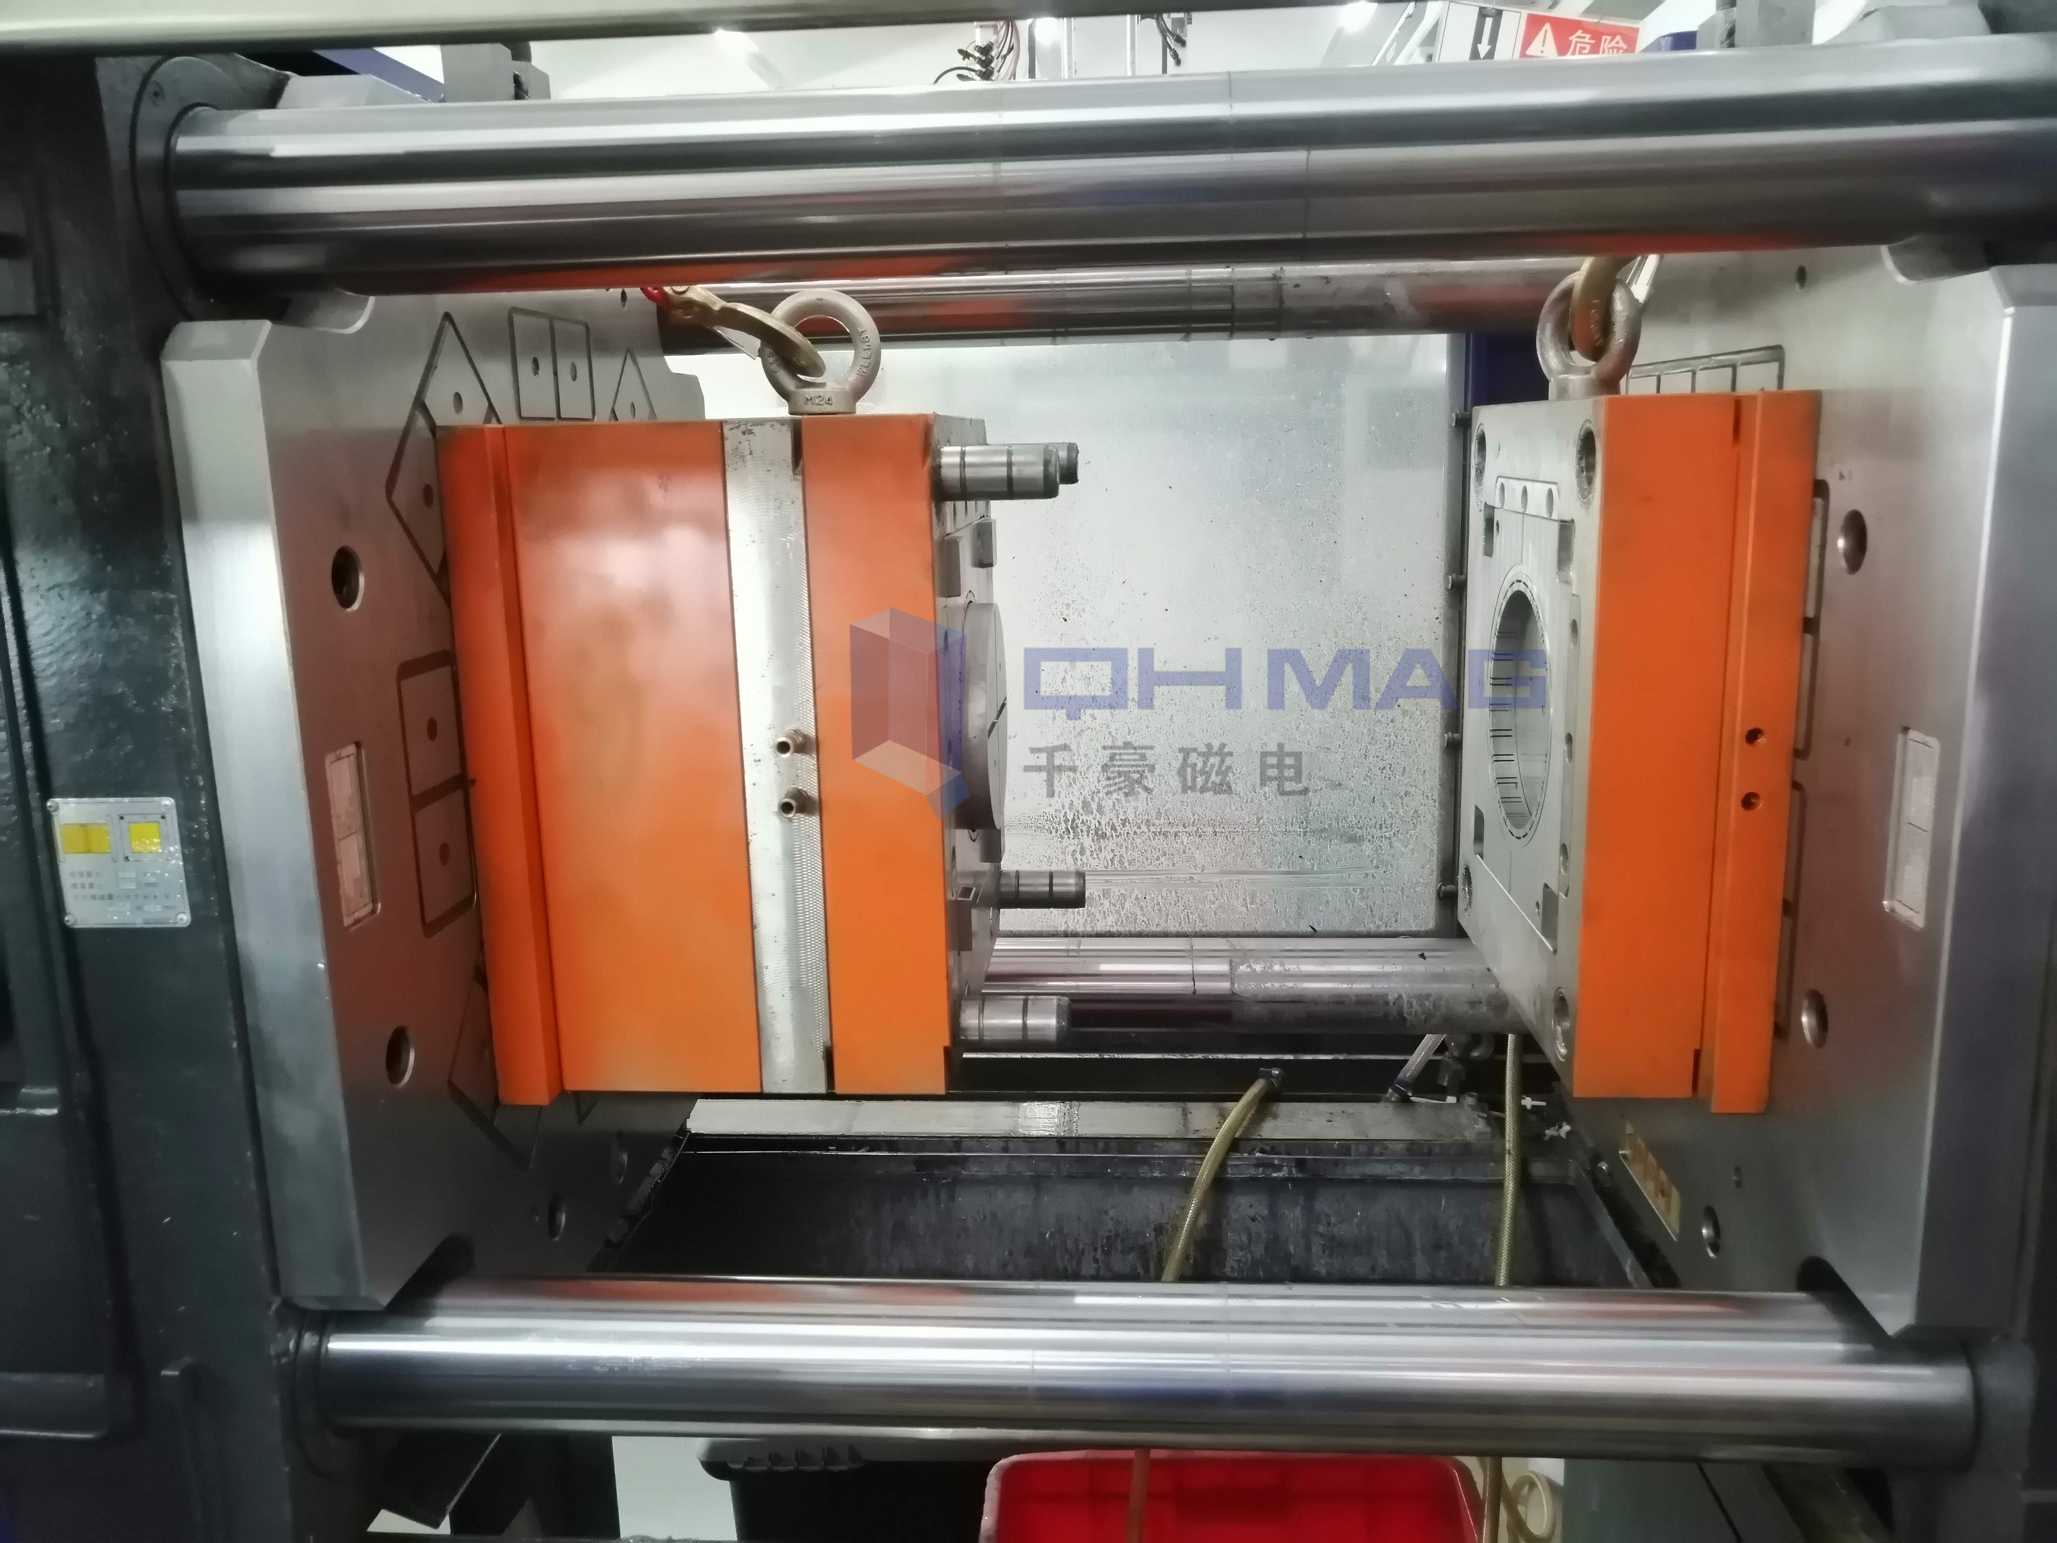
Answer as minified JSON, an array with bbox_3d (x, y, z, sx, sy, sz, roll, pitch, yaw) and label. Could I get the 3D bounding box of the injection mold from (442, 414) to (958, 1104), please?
[{"bbox_3d":[-0.192,-0.039,1.242,0.312,0.451,0.430,0,12,4],"label":"injection mold"}]

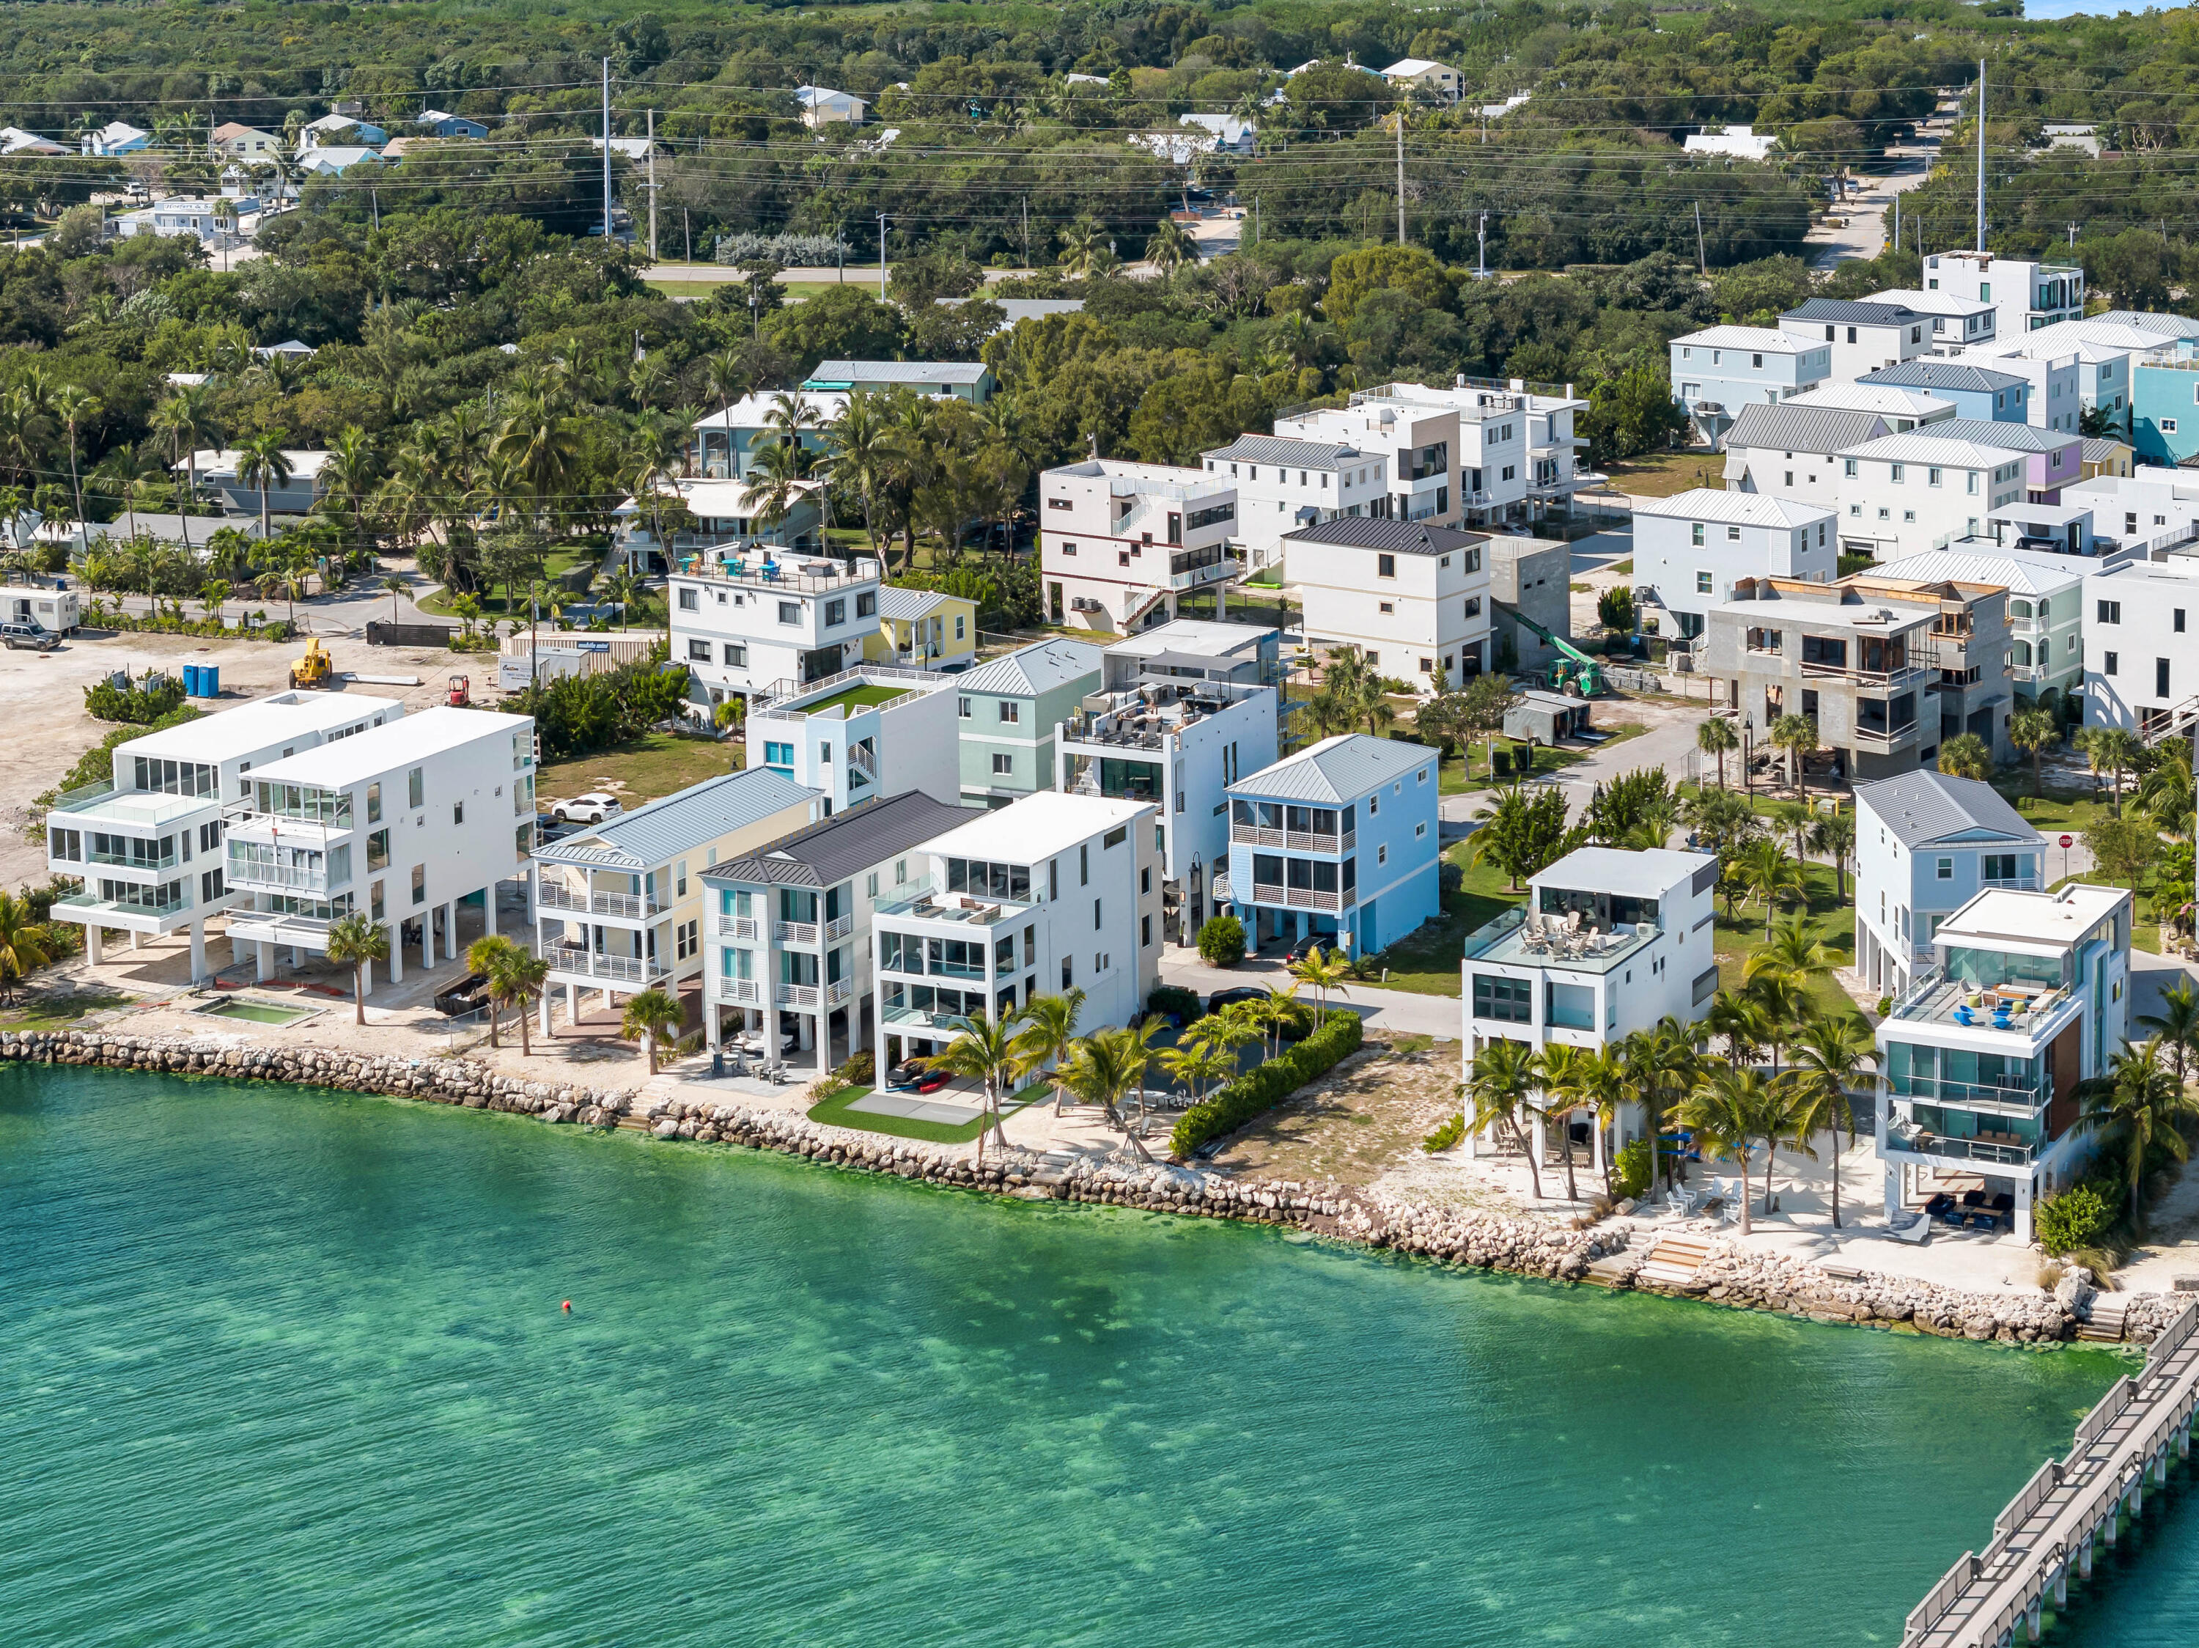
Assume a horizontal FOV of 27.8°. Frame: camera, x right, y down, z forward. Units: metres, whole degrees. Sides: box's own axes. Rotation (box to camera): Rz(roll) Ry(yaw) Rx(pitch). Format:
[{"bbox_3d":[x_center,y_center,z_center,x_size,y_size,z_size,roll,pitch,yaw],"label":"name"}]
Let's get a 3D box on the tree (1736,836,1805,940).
[{"bbox_3d":[38.518,3.707,255.235,4.000,6.230,4.000,-1,14,0],"label":"tree"}]

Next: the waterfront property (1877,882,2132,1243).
[{"bbox_3d":[43.178,11.029,211.280,7.210,12.594,16.323,6,16,27],"label":"waterfront property"}]

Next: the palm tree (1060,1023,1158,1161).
[{"bbox_3d":[0.470,13.360,222.050,4.900,6.560,4.700,0,14,0],"label":"palm tree"}]

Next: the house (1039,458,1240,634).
[{"bbox_3d":[3.180,-21.297,344.001,13.640,11.768,7.312,10,18,36],"label":"house"}]

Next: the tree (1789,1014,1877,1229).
[{"bbox_3d":[34.830,14.180,211.050,4.200,10.360,4.200,0,14,0],"label":"tree"}]

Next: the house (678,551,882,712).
[{"bbox_3d":[-22.898,-13.102,314.817,13.747,11.800,7.017,10,17,36],"label":"house"}]

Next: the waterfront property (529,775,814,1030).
[{"bbox_3d":[-22.918,4.258,246.429,6.952,11.376,19.031,6,16,27],"label":"waterfront property"}]

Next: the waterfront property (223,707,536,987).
[{"bbox_3d":[-39.620,1.680,247.370,6.970,11.800,19.690,6,15,26],"label":"waterfront property"}]

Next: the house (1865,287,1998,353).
[{"bbox_3d":[83.538,-48.101,449.050,12.109,11.071,7.457,10,17,36],"label":"house"}]

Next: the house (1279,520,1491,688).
[{"bbox_3d":[20.930,-16.490,324.500,13.020,11.330,7.850,9,17,32],"label":"house"}]

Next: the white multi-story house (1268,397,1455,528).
[{"bbox_3d":[22.559,-29.021,373.478,13.843,11.600,7.180,10,18,36],"label":"white multi-story house"}]

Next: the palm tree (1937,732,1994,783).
[{"bbox_3d":[55.440,-2.800,284.620,3.500,5.770,3.500,0,14,0],"label":"palm tree"}]

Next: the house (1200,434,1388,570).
[{"bbox_3d":[16.009,-25.970,363.156,13.614,10.979,7.415,10,18,36],"label":"house"}]

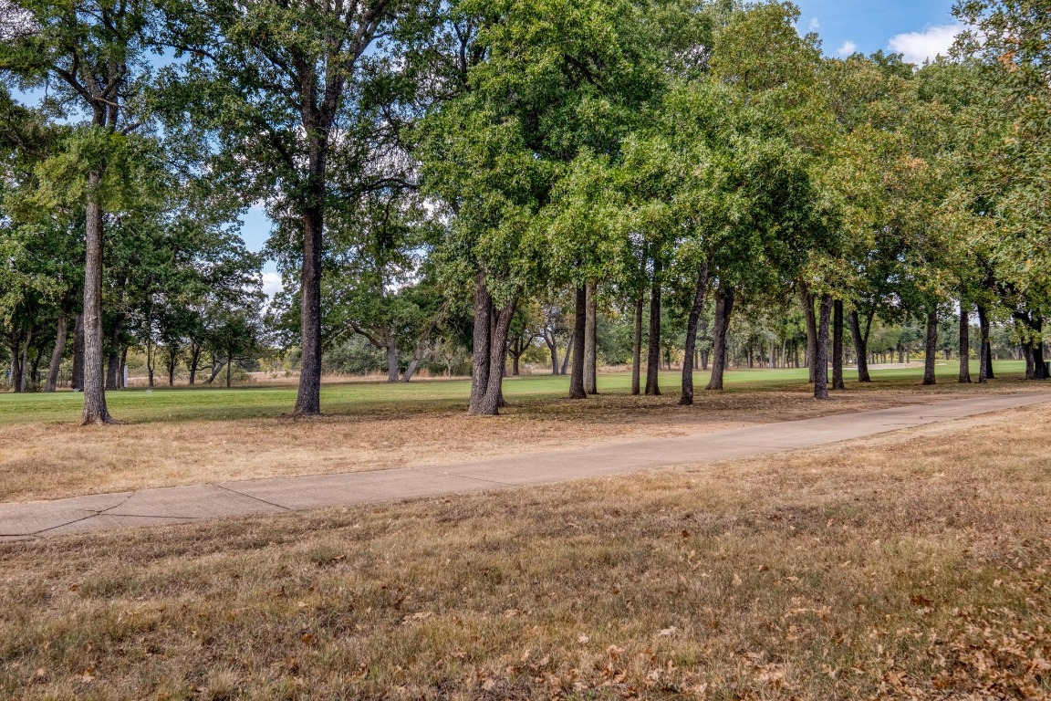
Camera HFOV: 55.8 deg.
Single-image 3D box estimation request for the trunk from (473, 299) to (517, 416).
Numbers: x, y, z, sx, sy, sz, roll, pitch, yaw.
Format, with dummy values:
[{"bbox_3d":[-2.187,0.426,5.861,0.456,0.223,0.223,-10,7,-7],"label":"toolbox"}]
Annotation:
[{"bbox_3d":[-0.772,0.179,25.060,1.083,2.915,0.750,0,0,0],"label":"trunk"}]

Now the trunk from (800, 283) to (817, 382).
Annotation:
[{"bbox_3d":[13.172,-0.830,46.300,0.705,4.596,0.620,0,0,0],"label":"trunk"}]

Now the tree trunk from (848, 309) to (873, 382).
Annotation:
[{"bbox_3d":[16.964,-0.249,50.217,1.200,3.702,0.600,0,0,0],"label":"tree trunk"}]

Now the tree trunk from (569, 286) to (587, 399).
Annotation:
[{"bbox_3d":[1.681,-0.278,31.800,0.484,3.625,0.426,0,0,0],"label":"tree trunk"}]

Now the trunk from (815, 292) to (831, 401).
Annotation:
[{"bbox_3d":[9.725,-0.125,32.504,0.538,3.424,0.460,0,0,0],"label":"trunk"}]

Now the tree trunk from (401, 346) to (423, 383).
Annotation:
[{"bbox_3d":[-5.747,0.720,50.217,1.016,1.763,0.600,0,0,0],"label":"tree trunk"}]

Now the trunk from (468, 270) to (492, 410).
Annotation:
[{"bbox_3d":[-1.084,-0.187,24.314,0.581,3.538,0.520,0,0,0],"label":"trunk"}]

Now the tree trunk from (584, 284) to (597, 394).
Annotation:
[{"bbox_3d":[2.434,-0.471,37.030,0.460,4.197,0.470,0,0,0],"label":"tree trunk"}]

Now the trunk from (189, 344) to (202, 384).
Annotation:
[{"bbox_3d":[-15.707,0.652,47.270,0.608,1.955,0.450,0,0,0],"label":"trunk"}]

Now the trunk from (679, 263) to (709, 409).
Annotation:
[{"bbox_3d":[4.924,-0.491,28.876,0.902,4.194,0.500,0,0,0],"label":"trunk"}]

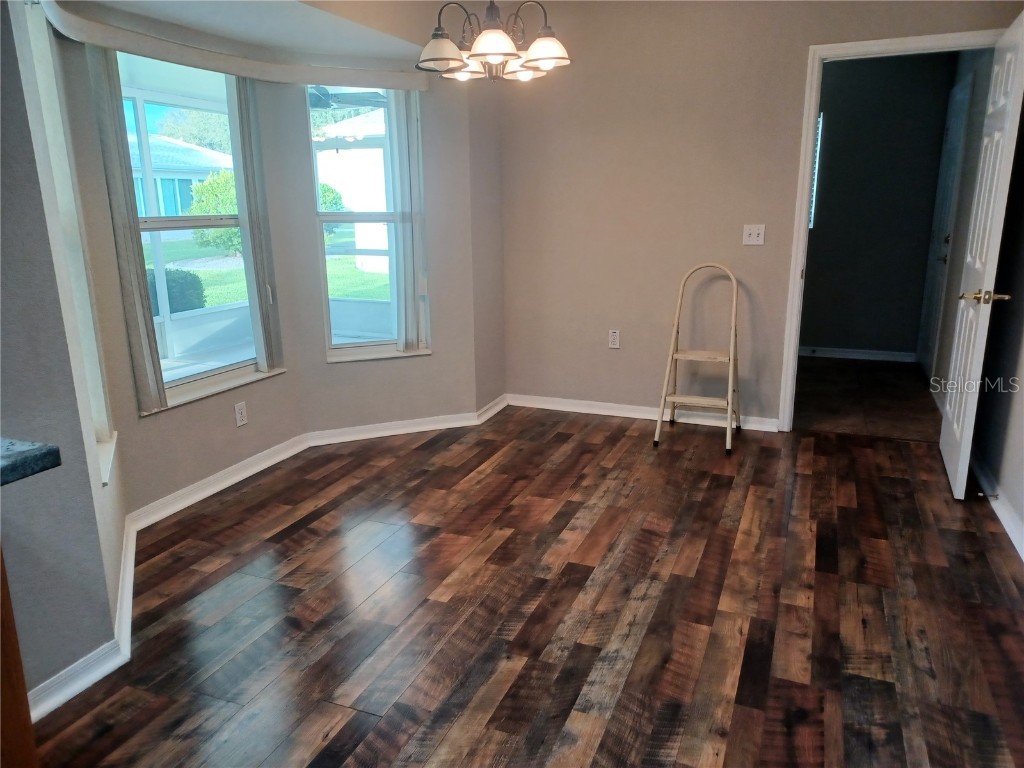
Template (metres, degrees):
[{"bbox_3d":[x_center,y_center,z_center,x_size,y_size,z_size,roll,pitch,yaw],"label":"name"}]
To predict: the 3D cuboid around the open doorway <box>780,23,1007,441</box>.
[{"bbox_3d":[2.013,-0.718,4.012,0.907,2.120,0.150,5,15,22],"label":"open doorway"}]

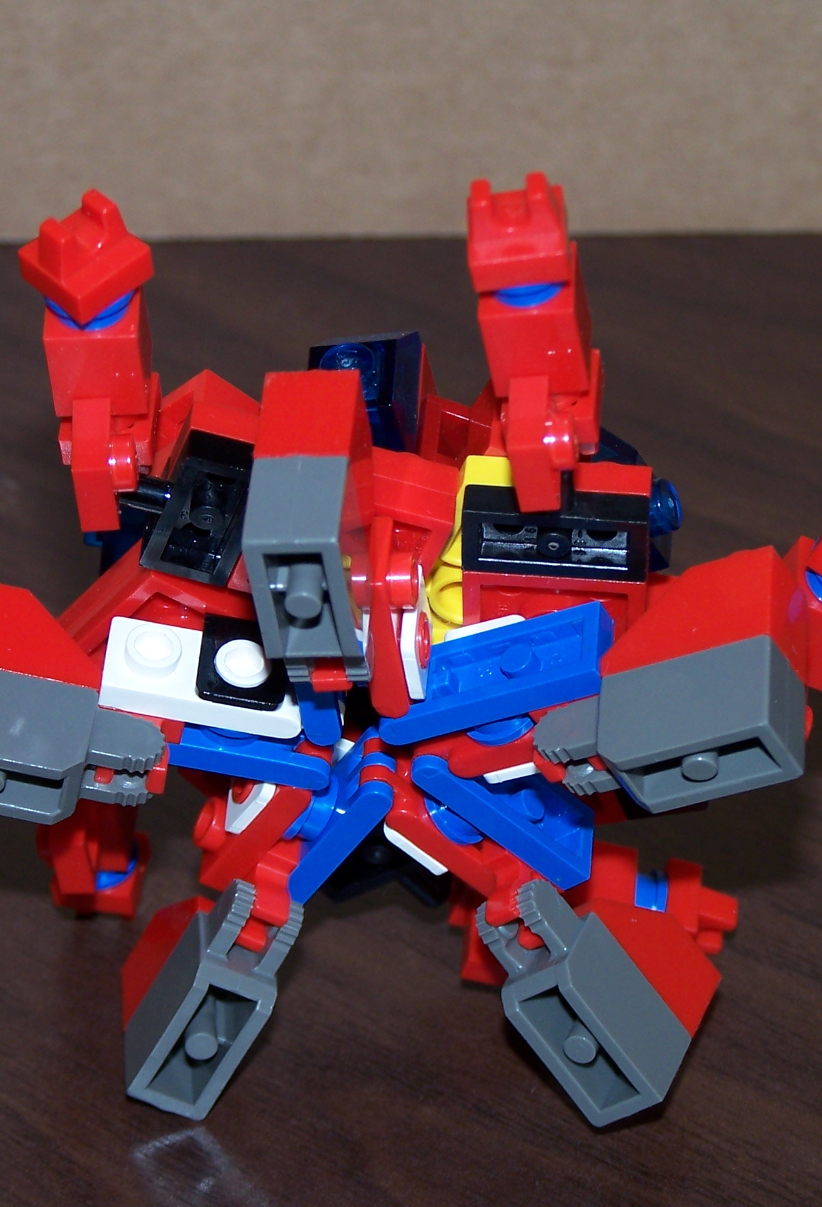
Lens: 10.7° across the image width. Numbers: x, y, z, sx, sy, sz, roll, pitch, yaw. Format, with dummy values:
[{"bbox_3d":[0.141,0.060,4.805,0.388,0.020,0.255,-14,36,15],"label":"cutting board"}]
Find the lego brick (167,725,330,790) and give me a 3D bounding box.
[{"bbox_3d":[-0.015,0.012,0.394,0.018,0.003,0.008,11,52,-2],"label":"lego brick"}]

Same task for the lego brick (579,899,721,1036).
[{"bbox_3d":[0.021,0.033,0.413,0.008,0.016,0.010,-28,17,35],"label":"lego brick"}]

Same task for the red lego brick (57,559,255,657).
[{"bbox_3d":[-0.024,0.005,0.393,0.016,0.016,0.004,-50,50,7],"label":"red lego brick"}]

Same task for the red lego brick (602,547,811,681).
[{"bbox_3d":[0.026,0.003,0.382,0.016,0.008,0.010,-15,49,25],"label":"red lego brick"}]

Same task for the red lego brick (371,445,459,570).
[{"bbox_3d":[-0.002,-0.007,0.384,0.008,0.013,0.006,14,51,-11],"label":"red lego brick"}]

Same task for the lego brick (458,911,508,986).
[{"bbox_3d":[0.008,0.033,0.423,0.008,0.008,0.008,0,9,0],"label":"lego brick"}]

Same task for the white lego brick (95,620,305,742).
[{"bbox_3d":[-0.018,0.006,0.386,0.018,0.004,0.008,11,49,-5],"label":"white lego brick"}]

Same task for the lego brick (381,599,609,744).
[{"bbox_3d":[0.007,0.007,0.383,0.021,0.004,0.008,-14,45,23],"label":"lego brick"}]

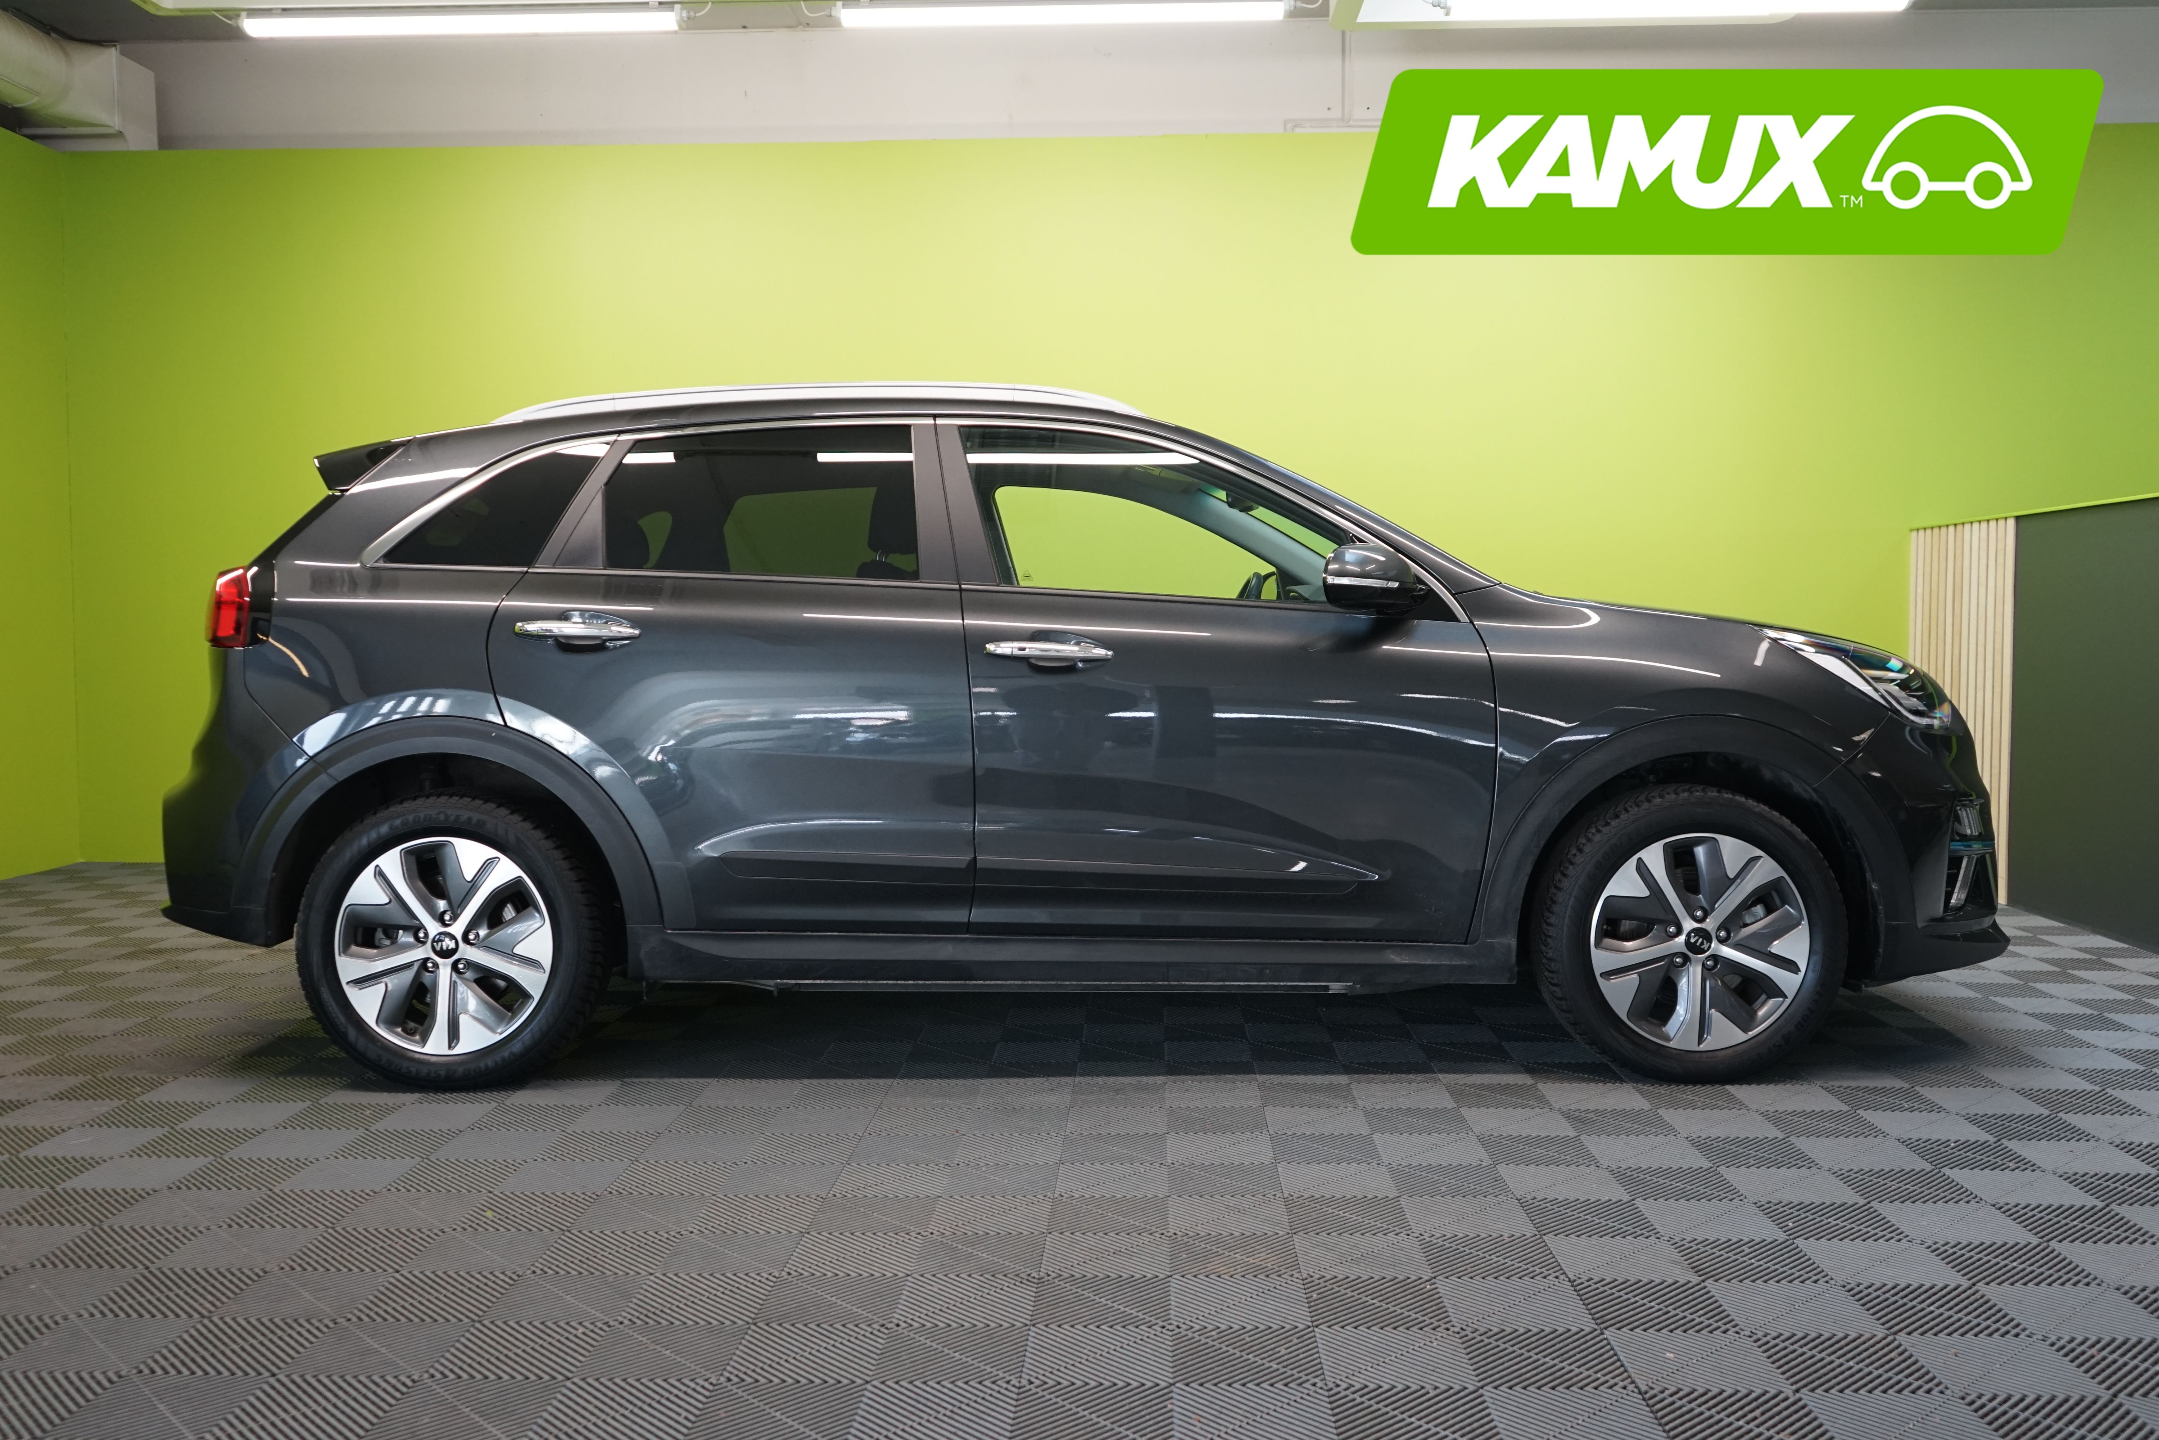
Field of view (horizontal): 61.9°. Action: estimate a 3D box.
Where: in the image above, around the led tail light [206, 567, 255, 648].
[{"bbox_3d":[-1.899,-0.250,4.030,0.210,0.185,0.280,0,2,0],"label":"led tail light"}]

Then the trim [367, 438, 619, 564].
[{"bbox_3d":[-1.297,-0.488,3.978,0.535,0.300,0.135,0,2,0],"label":"trim"}]

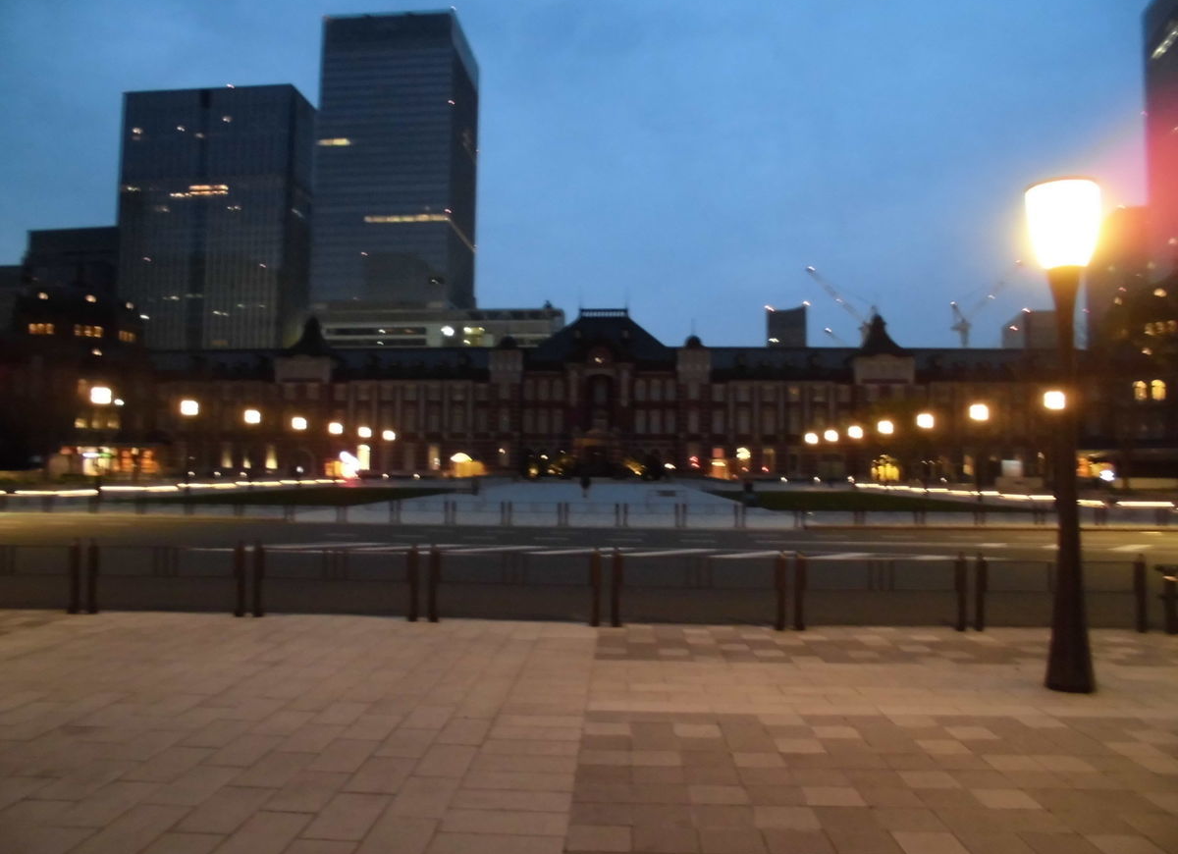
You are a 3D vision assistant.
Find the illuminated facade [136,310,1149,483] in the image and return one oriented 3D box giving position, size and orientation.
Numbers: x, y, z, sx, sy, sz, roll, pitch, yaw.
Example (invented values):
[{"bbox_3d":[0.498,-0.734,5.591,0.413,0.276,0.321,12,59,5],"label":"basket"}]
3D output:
[{"bbox_3d":[9.166,-6.062,171.493,192.000,32.300,17.000,0,-3,2],"label":"illuminated facade"}]

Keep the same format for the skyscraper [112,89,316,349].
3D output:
[{"bbox_3d":[-178.120,-67.283,421.708,82.000,178.000,32.000,0,-3,5],"label":"skyscraper"}]

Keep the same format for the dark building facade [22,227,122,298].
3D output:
[{"bbox_3d":[-251.558,-35.961,432.200,56.000,116.000,40.000,0,-3,5],"label":"dark building facade"}]

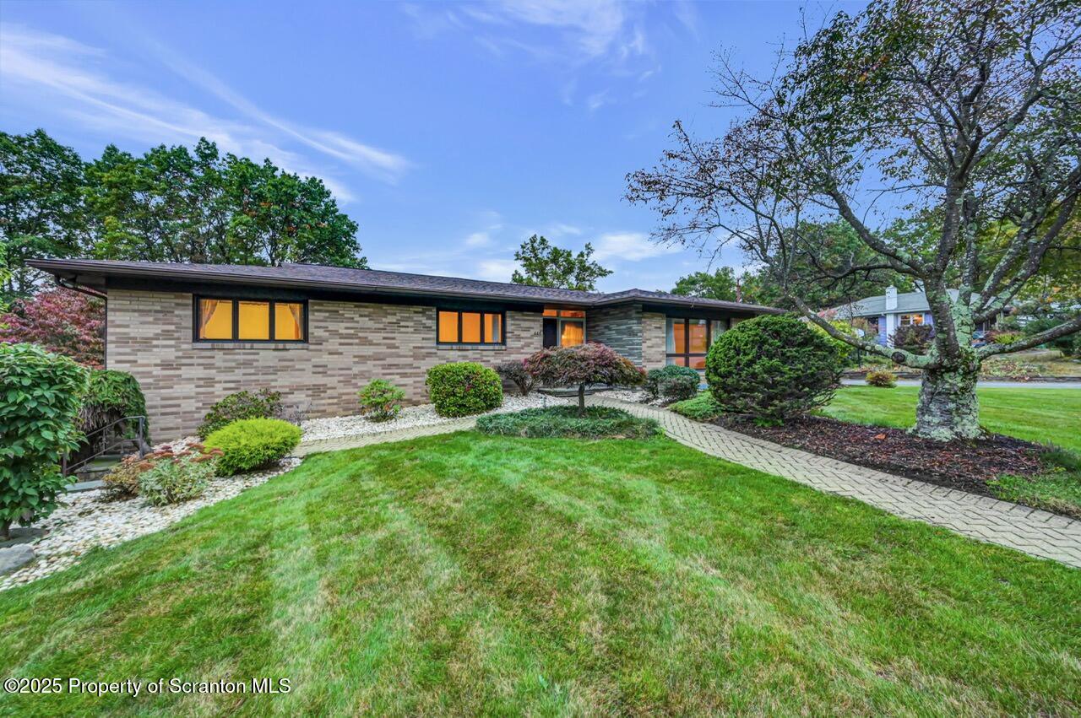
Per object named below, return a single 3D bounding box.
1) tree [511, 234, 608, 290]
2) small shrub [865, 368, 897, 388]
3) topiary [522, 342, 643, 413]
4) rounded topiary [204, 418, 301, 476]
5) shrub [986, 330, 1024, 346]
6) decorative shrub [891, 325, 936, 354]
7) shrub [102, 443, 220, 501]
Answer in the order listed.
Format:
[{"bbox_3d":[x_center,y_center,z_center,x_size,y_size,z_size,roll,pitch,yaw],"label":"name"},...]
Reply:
[{"bbox_3d":[1.400,-3.300,28.000,7.200,9.800,7.000,0,1,3],"label":"tree"},{"bbox_3d":[12.550,0.720,15.500,1.000,0.700,1.000,1,1,39],"label":"small shrub"},{"bbox_3d":[0.930,0.400,8.800,2.450,1.500,2.300,0,1,6],"label":"topiary"},{"bbox_3d":[-4.070,1.200,5.950,1.200,0.720,1.150,-1,1,-34],"label":"rounded topiary"},{"bbox_3d":[32.100,-1.400,29.000,2.000,1.250,2.300,-1,1,-42],"label":"shrub"},{"bbox_3d":[22.900,-1.200,26.000,2.400,1.900,2.200,1,1,41],"label":"decorative shrub"},{"bbox_3d":[-4.750,1.360,5.300,1.250,0.580,1.050,-1,1,-42],"label":"shrub"}]

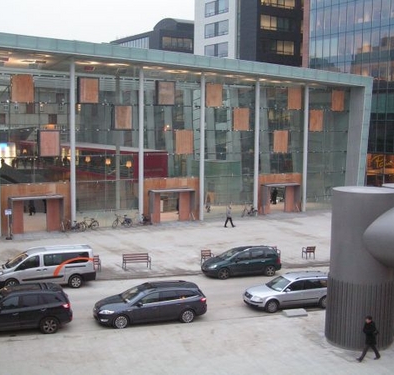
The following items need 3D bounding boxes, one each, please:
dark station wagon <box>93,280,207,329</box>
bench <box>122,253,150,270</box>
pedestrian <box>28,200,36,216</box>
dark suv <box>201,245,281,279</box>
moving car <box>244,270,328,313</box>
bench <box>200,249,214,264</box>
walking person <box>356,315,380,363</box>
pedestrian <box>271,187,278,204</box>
[{"bbox_3d":[-1.965,4.967,26.079,4.830,1.530,1.886,-1,6,-17],"label":"dark station wagon"},{"bbox_3d":[-3.441,4.269,34.698,1.520,0.830,0.600,-1,6,-17],"label":"bench"},{"bbox_3d":[-14.654,1.639,53.648,0.600,1.740,0.500,-2,7,-24],"label":"pedestrian"},{"bbox_3d":[2.531,4.134,34.311,4.420,1.560,1.757,-1,6,-16],"label":"dark suv"},{"bbox_3d":[4.494,4.798,28.542,4.680,1.500,1.746,-1,6,-16],"label":"moving car"},{"bbox_3d":[0.672,4.200,35.765,0.620,0.840,0.600,-1,6,-17],"label":"bench"},{"bbox_3d":[6.124,5.401,21.745,0.760,1.670,0.500,-1,6,-16],"label":"walking person"},{"bbox_3d":[8.094,0.897,63.223,0.520,1.740,0.450,3,7,24],"label":"pedestrian"}]

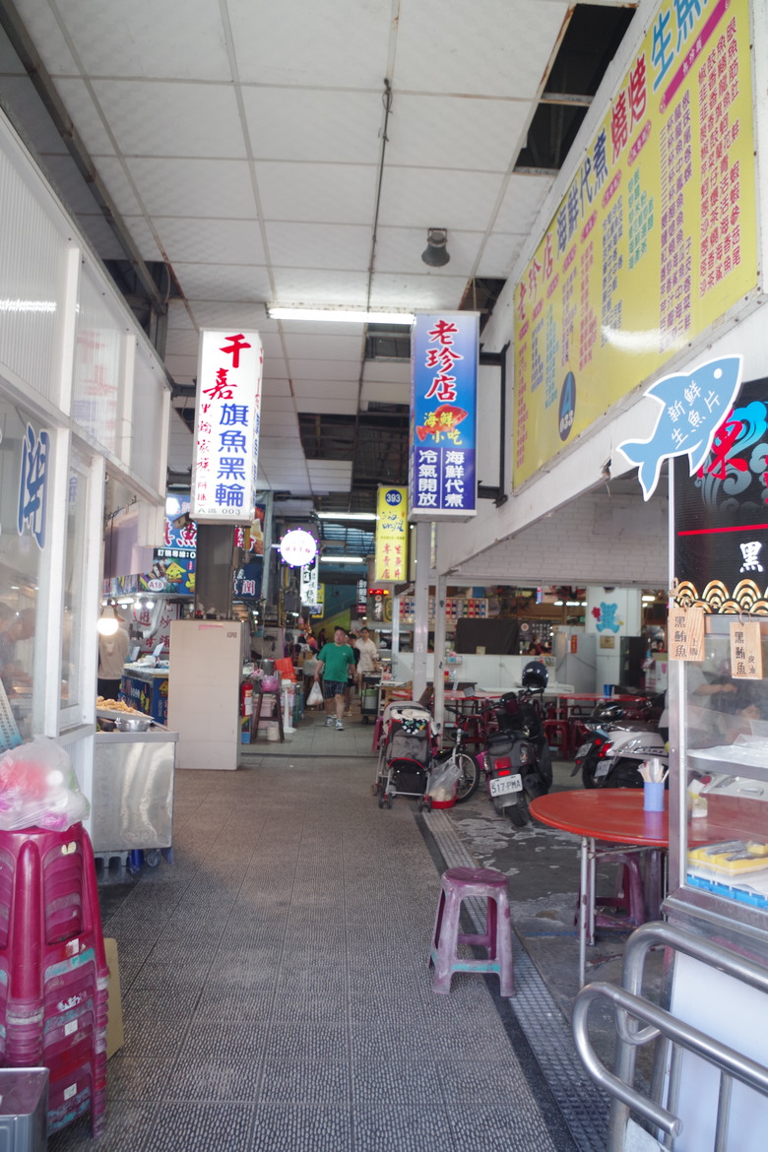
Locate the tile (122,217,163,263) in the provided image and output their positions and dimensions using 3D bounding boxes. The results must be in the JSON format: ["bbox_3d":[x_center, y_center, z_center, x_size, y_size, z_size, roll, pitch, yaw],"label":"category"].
[{"bbox_3d":[-1.588,-1.930,4.897,0.605,0.020,0.585,2,-4,-3],"label":"tile"}]

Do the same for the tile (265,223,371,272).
[{"bbox_3d":[-0.361,-1.877,4.916,0.605,0.020,0.590,1,-4,-3],"label":"tile"}]

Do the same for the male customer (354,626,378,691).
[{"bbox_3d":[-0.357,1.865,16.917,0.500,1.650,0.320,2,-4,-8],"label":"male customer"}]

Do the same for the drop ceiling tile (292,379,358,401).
[{"bbox_3d":[-0.520,-1.698,7.850,0.605,0.020,0.585,2,-4,-3],"label":"drop ceiling tile"}]

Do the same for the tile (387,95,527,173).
[{"bbox_3d":[0.307,-1.931,3.779,0.593,0.020,0.569,1,-4,-3],"label":"tile"}]

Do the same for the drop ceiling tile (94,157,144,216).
[{"bbox_3d":[-1.531,-1.931,4.253,0.593,0.020,0.569,1,-4,-3],"label":"drop ceiling tile"}]

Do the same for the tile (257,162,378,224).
[{"bbox_3d":[-0.327,-1.907,4.318,0.593,0.020,0.569,1,-4,-3],"label":"tile"}]

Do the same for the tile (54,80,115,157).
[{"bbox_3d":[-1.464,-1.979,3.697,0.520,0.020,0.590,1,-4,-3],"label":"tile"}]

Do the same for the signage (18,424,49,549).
[{"bbox_3d":[-1.278,-0.323,3.159,0.020,0.436,0.324,1,-4,-3],"label":"signage"}]

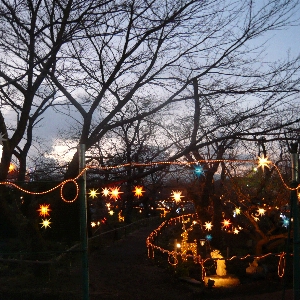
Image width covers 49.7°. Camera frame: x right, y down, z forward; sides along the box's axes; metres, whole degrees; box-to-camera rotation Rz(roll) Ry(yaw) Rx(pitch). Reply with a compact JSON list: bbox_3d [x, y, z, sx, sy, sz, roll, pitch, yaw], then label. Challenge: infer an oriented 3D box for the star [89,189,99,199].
[{"bbox_3d":[-1.659,1.272,9.500,0.330,0.330,0.297,-1,-6,-5],"label":"star"}]

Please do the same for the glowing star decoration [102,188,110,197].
[{"bbox_3d":[-1.391,1.347,10.300,0.310,0.310,0.279,-1,-6,-4],"label":"glowing star decoration"}]

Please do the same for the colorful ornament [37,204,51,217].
[{"bbox_3d":[-3.128,1.777,9.500,0.400,0.370,0.330,0,-3,-18],"label":"colorful ornament"}]

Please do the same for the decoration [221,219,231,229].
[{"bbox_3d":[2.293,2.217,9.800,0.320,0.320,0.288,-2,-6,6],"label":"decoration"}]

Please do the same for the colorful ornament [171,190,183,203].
[{"bbox_3d":[0.850,1.437,10.000,0.400,0.380,0.330,-1,-3,5],"label":"colorful ornament"}]

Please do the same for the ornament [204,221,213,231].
[{"bbox_3d":[2.351,3.034,13.000,0.360,0.390,0.320,-1,-3,10],"label":"ornament"}]

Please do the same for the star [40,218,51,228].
[{"bbox_3d":[-3.392,2.386,10.500,0.350,0.350,0.300,0,-3,-18],"label":"star"}]

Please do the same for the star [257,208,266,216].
[{"bbox_3d":[4.481,2.512,13.000,0.390,0.360,0.320,-2,-3,19],"label":"star"}]

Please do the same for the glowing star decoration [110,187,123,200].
[{"bbox_3d":[-0.854,1.098,8.200,0.360,0.360,0.324,-1,-6,-3],"label":"glowing star decoration"}]

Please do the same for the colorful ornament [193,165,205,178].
[{"bbox_3d":[1.224,0.545,8.200,0.340,0.340,0.306,-2,-6,4],"label":"colorful ornament"}]

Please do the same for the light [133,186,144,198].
[{"bbox_3d":[-0.312,1.177,9.000,0.340,0.340,0.306,-1,-6,-1],"label":"light"}]

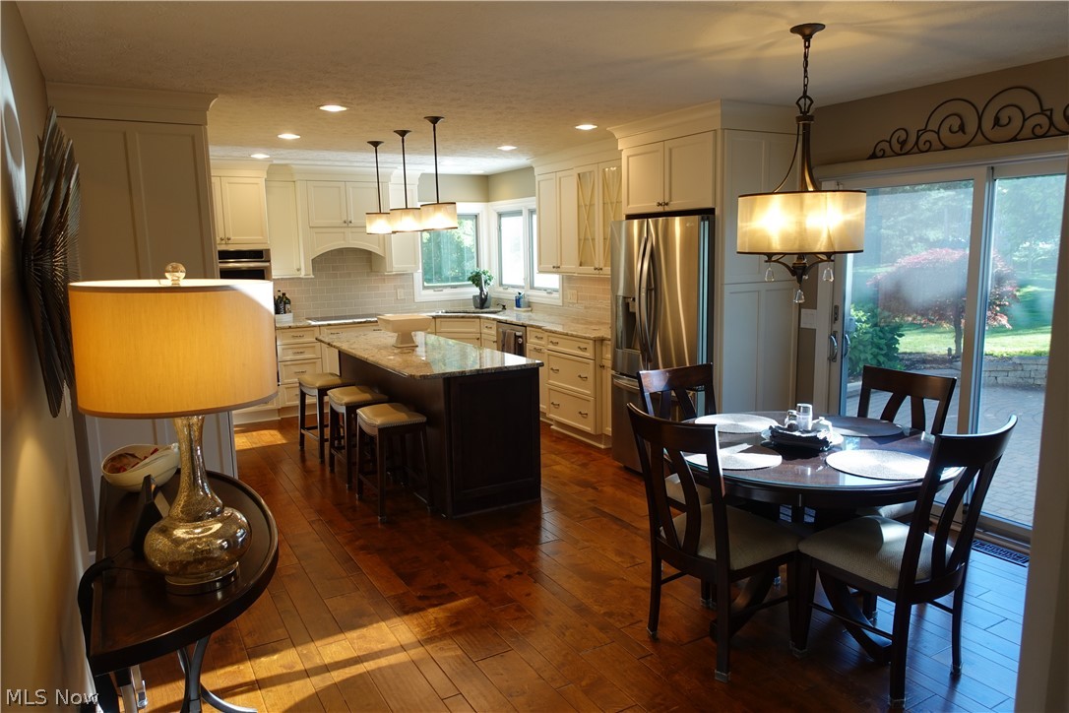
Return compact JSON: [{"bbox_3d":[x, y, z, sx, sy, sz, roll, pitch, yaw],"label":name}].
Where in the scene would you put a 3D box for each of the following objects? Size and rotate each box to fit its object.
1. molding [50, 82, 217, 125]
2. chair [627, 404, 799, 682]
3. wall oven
[{"bbox_3d":[-2.079,-1.313,3.734,0.785,0.155,0.100,-6,10,-30],"label":"molding"},{"bbox_3d":[0.680,0.679,2.794,0.580,1.010,0.480,-8,11,-36],"label":"chair"},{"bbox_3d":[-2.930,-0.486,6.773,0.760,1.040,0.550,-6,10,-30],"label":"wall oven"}]

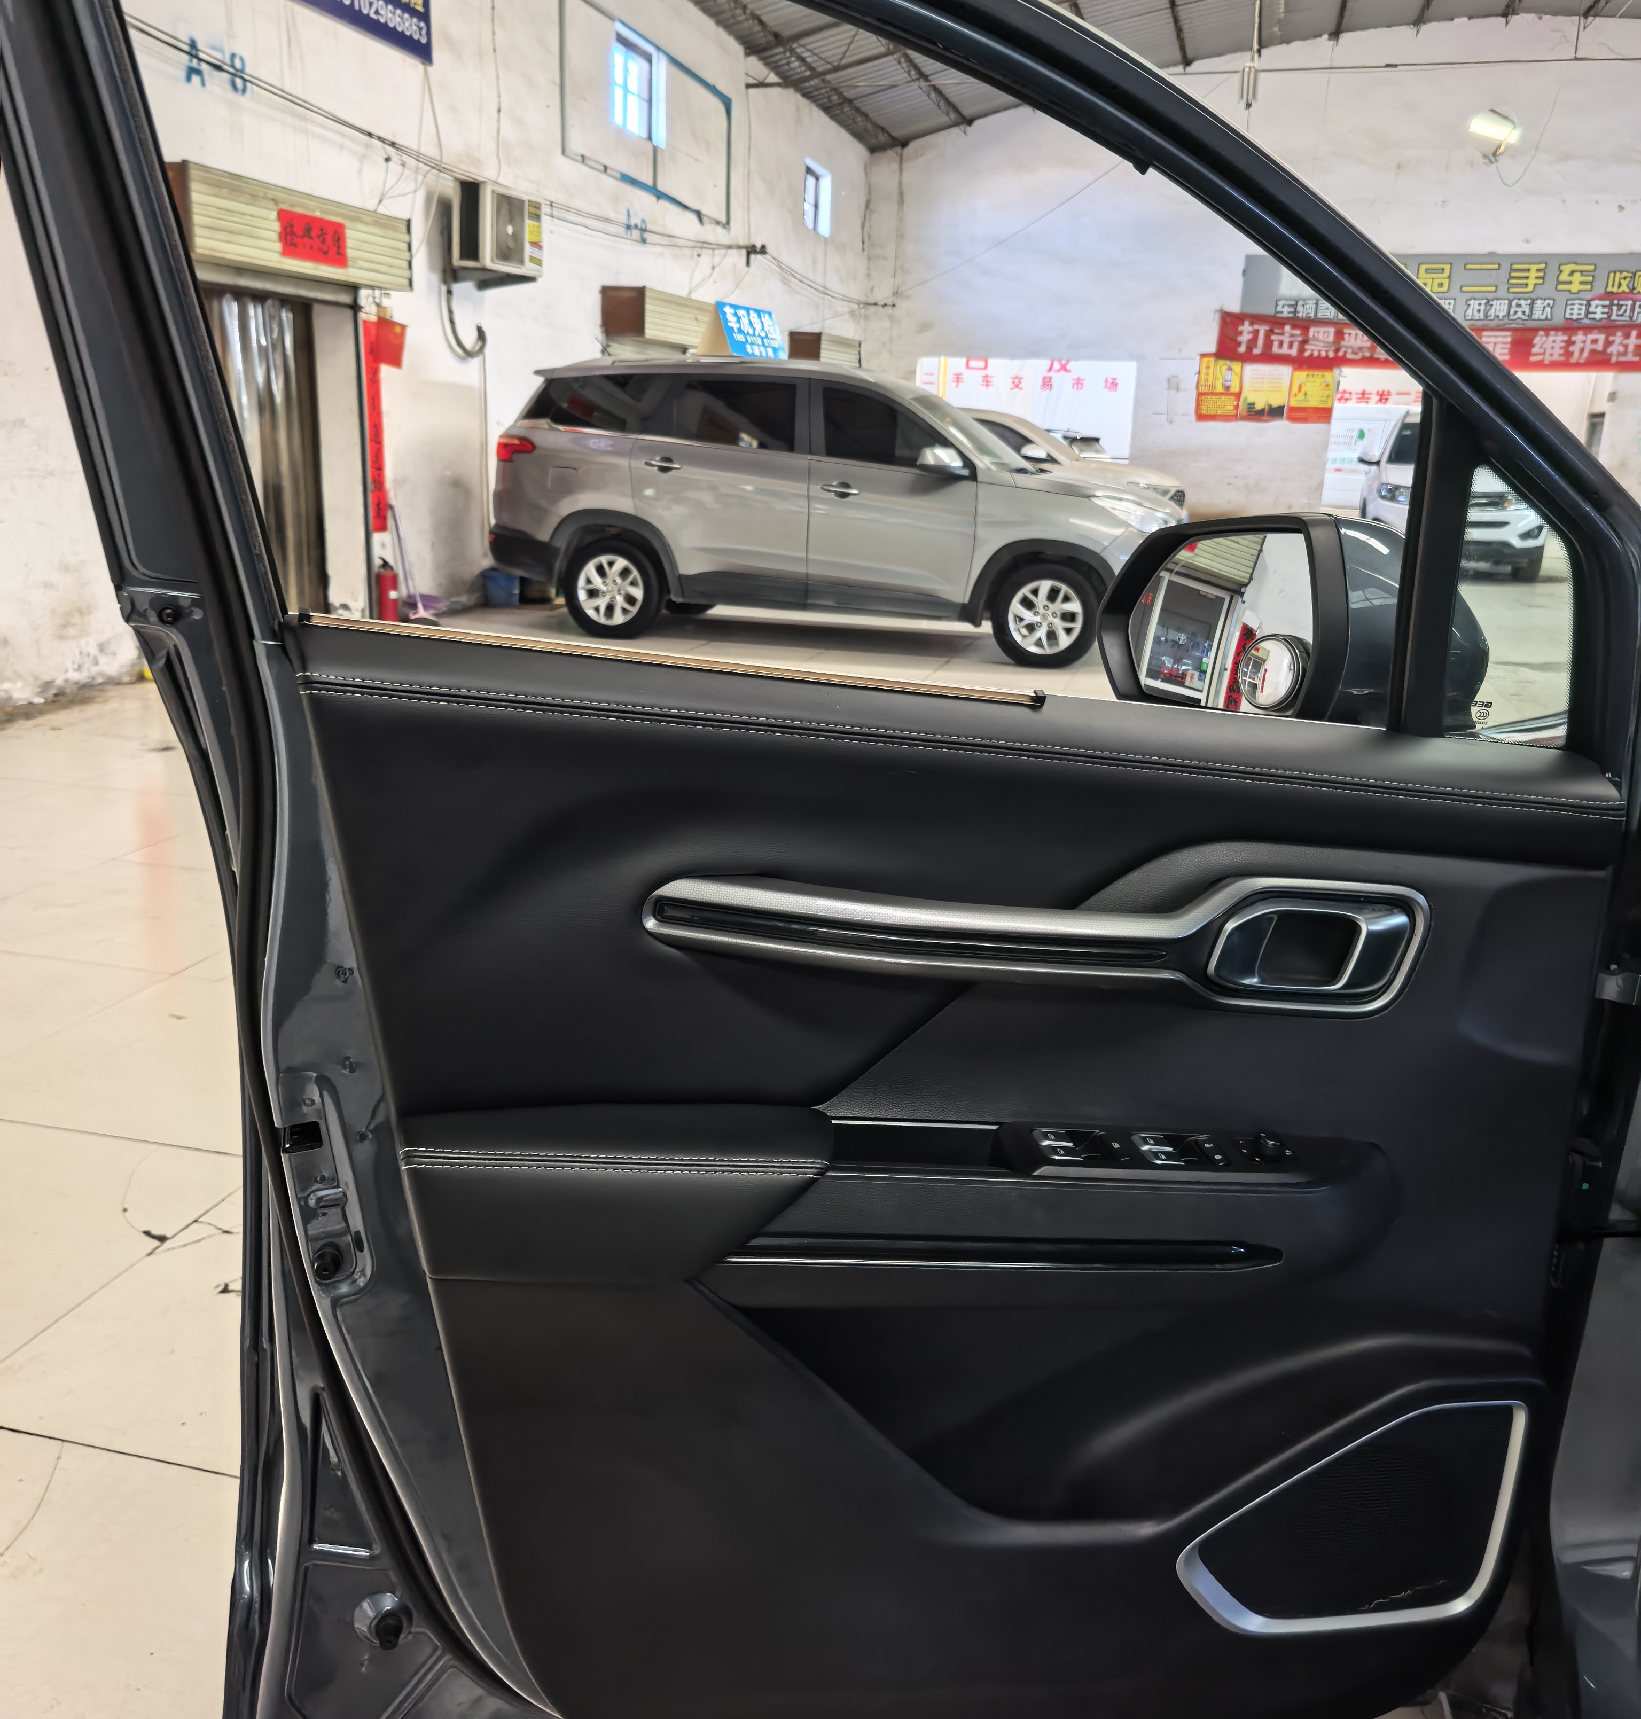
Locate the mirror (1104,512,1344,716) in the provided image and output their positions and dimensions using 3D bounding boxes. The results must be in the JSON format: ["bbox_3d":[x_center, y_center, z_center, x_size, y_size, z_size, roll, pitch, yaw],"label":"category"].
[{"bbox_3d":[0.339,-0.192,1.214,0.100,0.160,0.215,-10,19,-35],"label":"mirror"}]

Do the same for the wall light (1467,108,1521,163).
[{"bbox_3d":[8.835,-9.496,19.900,0.660,0.680,0.250,5,16,13],"label":"wall light"}]

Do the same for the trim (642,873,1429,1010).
[{"bbox_3d":[0.138,0.055,1.000,0.512,0.080,0.055,2,15,-8],"label":"trim"}]

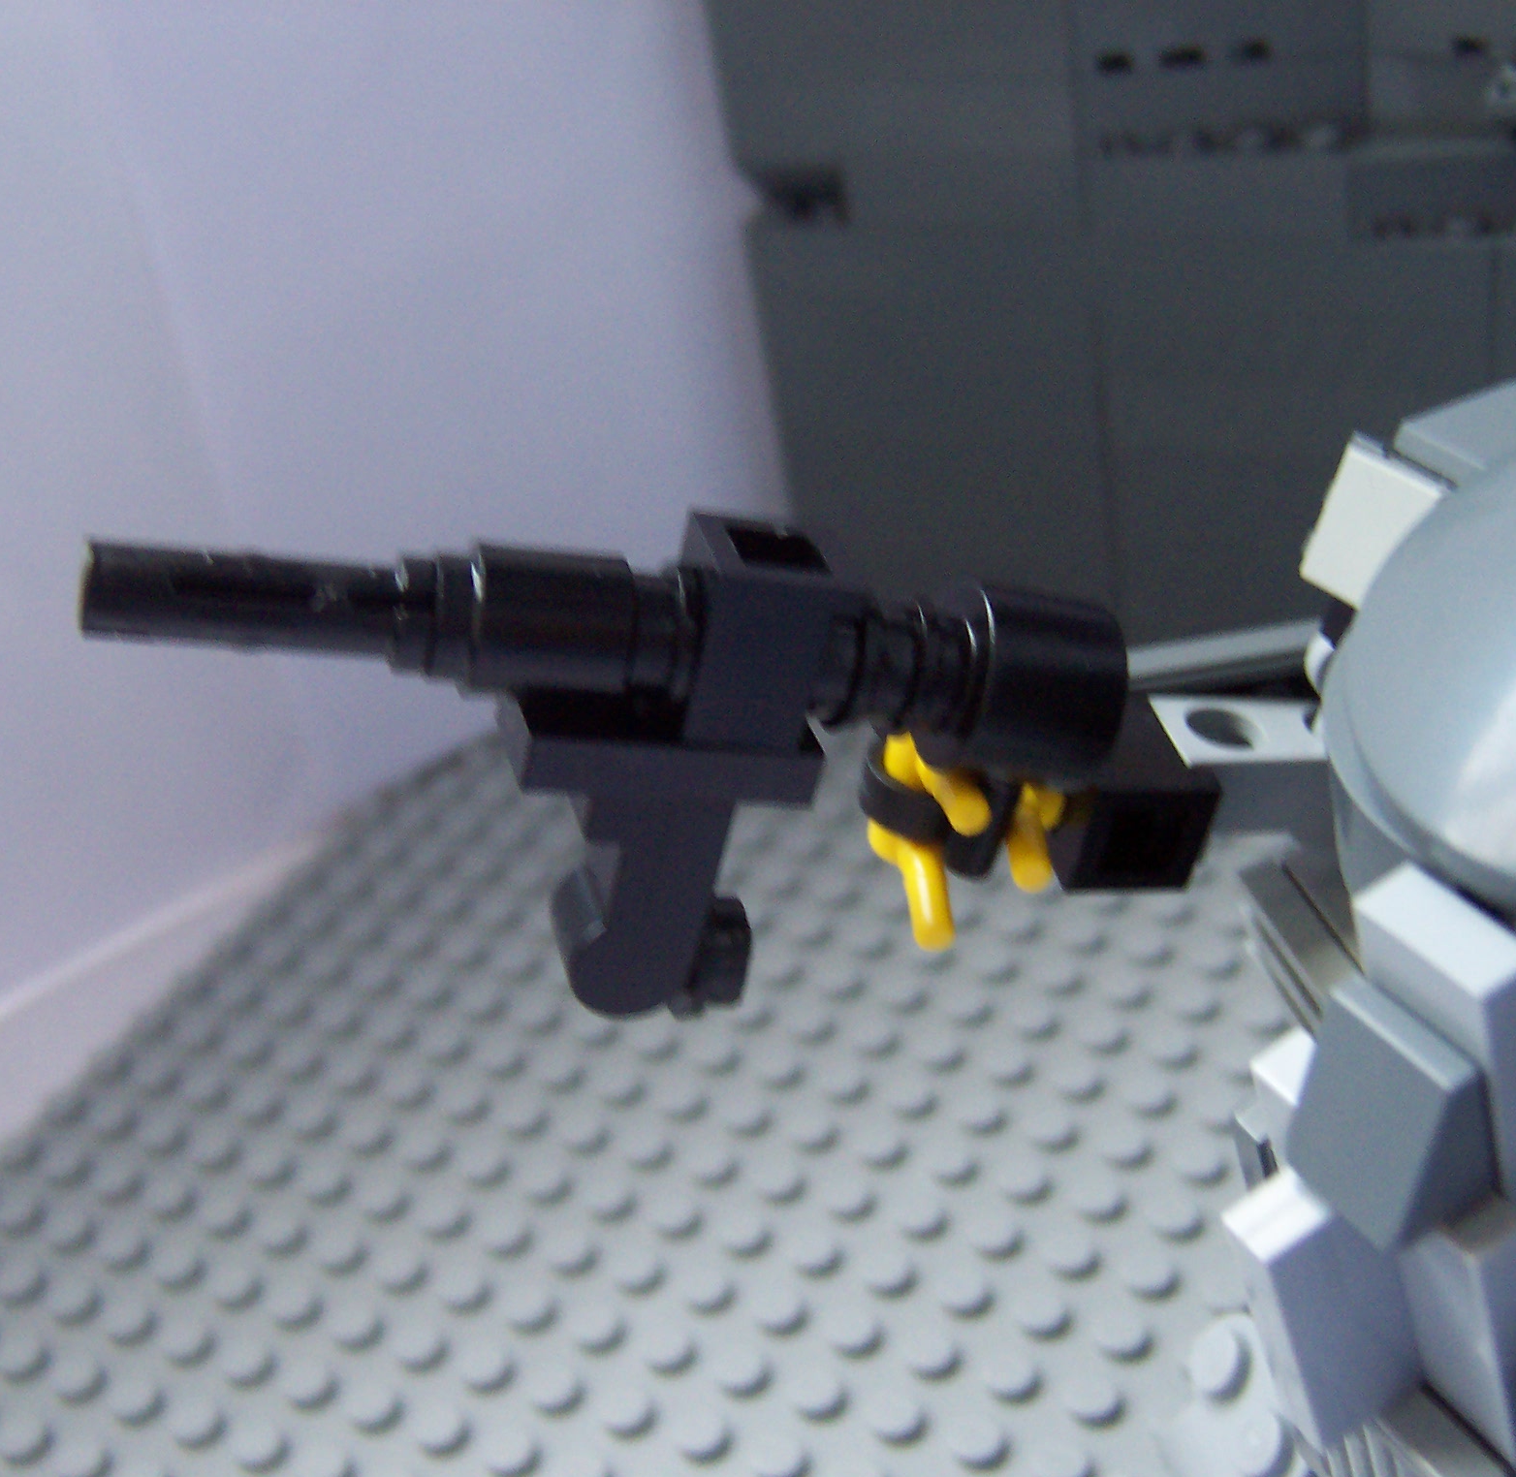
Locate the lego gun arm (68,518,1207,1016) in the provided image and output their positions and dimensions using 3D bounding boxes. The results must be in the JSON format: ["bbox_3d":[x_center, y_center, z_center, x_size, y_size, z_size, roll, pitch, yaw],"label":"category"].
[{"bbox_3d":[-0.005,0.002,0.111,0.061,0.027,0.011,4,28,-17],"label":"lego gun arm"}]

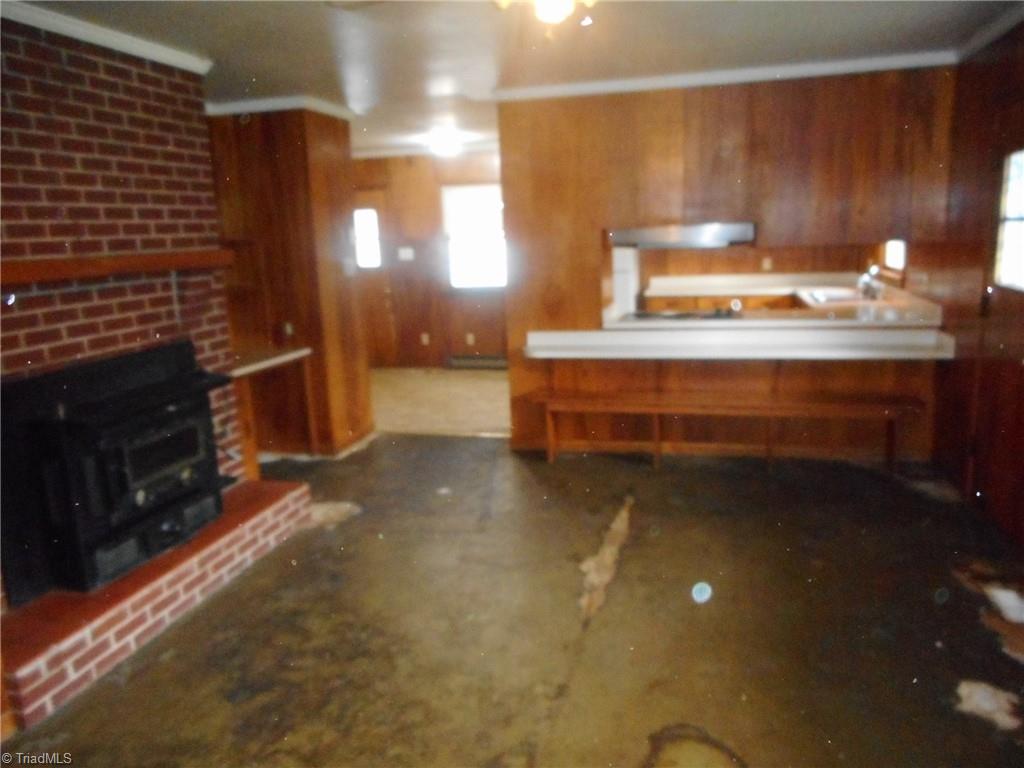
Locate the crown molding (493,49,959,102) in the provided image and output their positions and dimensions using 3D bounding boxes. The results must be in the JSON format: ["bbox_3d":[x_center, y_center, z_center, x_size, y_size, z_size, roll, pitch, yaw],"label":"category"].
[{"bbox_3d":[1.187,-1.839,4.455,2.695,0.073,0.059,1,12,15],"label":"crown molding"}]

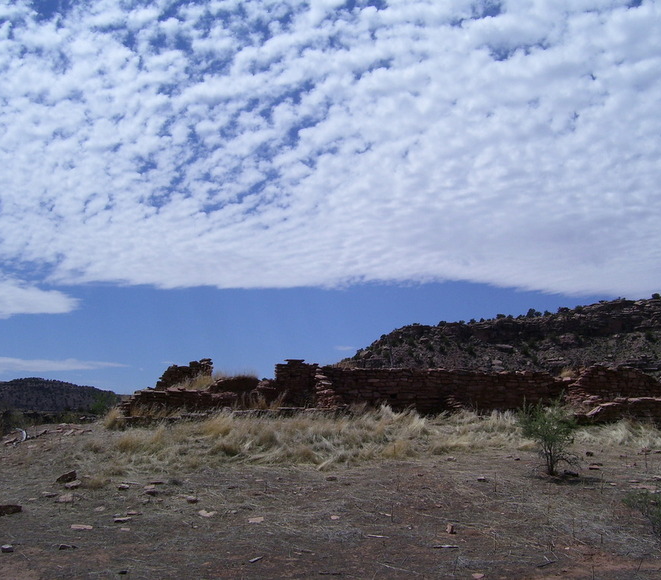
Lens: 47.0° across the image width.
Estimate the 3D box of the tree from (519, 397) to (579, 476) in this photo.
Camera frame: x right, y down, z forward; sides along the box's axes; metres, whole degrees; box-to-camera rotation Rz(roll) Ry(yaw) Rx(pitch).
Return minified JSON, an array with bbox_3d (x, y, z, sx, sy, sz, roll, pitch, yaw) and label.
[{"bbox_3d":[3.588,2.428,12.500,1.000,1.270,0.950,0,-8,0],"label":"tree"}]

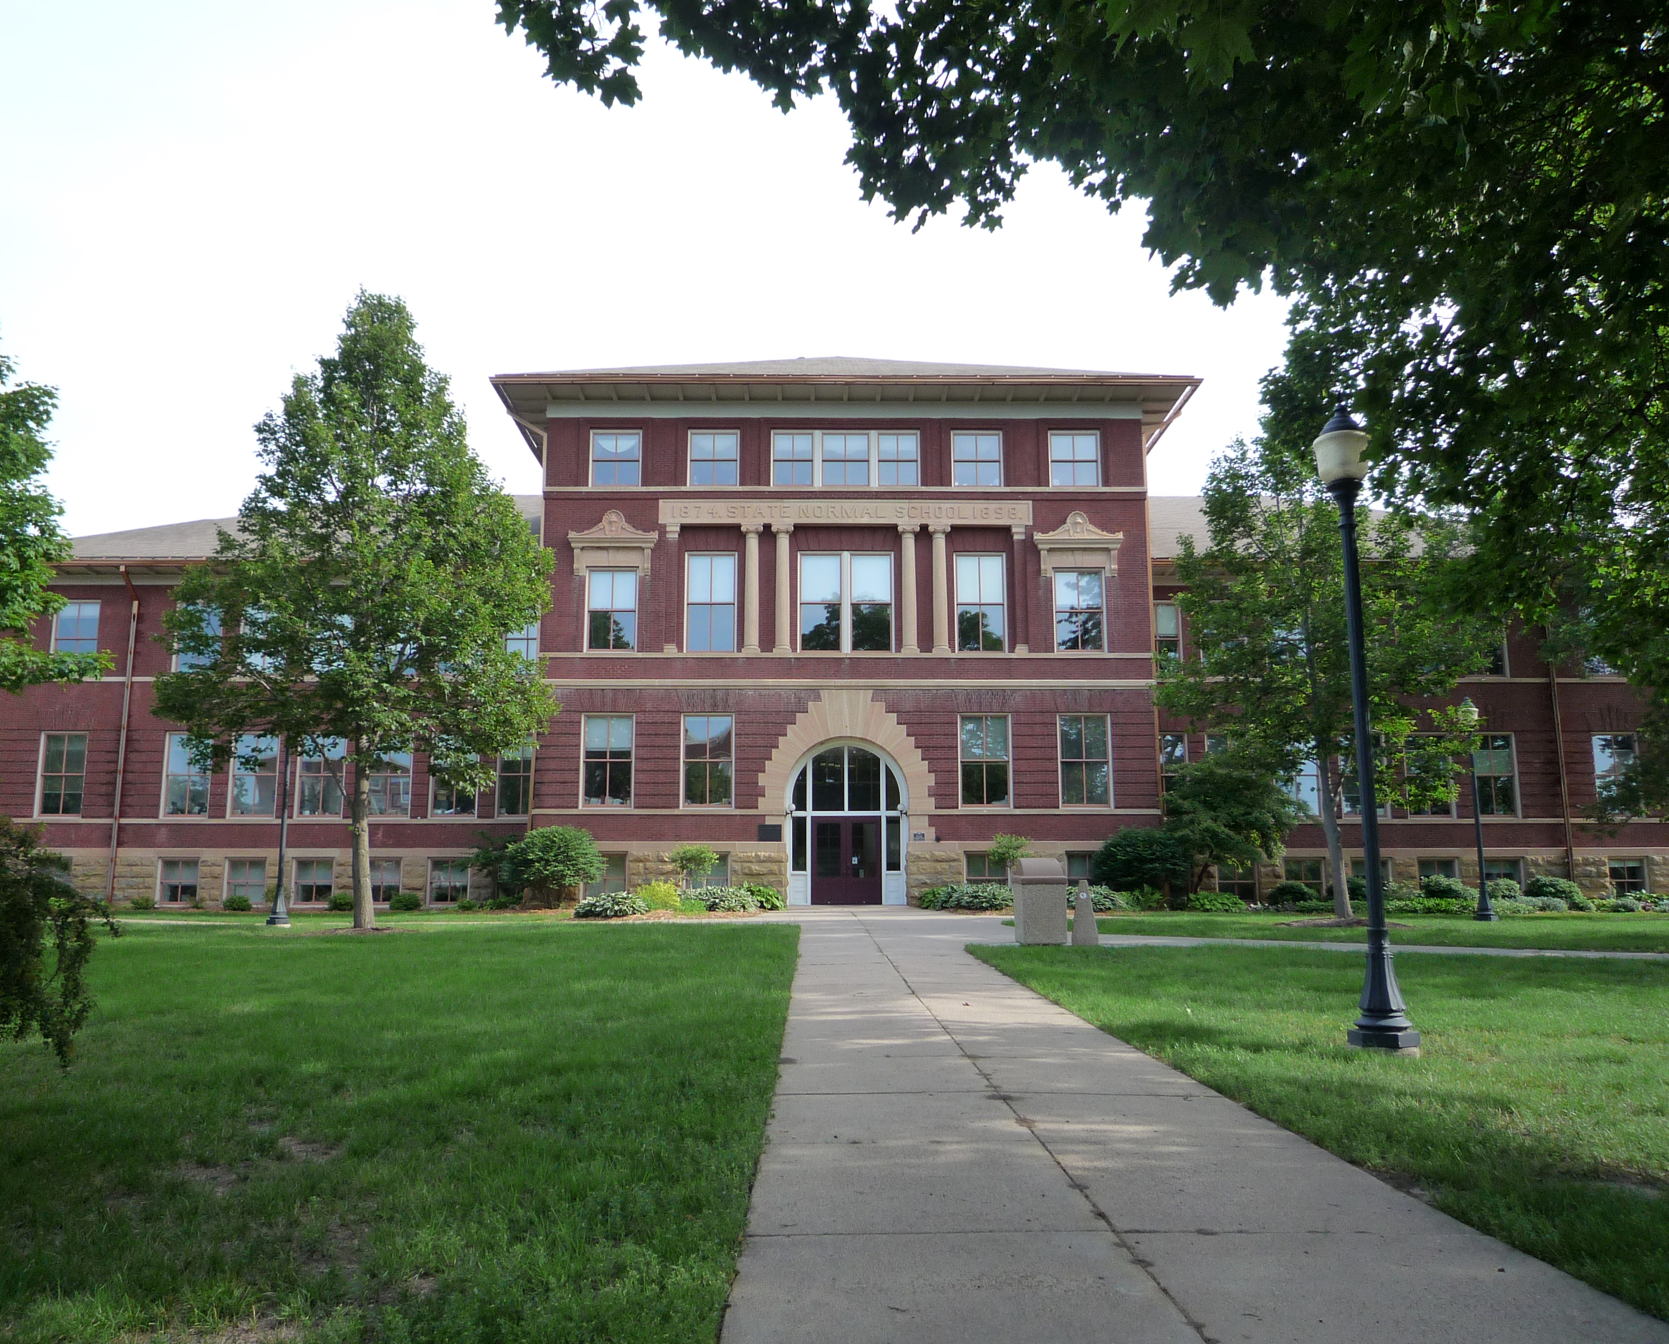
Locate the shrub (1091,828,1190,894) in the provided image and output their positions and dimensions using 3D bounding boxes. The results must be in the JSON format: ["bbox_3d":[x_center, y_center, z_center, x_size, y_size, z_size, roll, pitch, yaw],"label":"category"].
[{"bbox_3d":[7.996,5.043,33.692,2.550,1.950,2.400,0,-9,0],"label":"shrub"}]

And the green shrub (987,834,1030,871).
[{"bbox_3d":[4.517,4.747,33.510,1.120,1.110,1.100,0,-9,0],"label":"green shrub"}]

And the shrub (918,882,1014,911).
[{"bbox_3d":[3.441,5.735,33.035,2.500,0.700,1.400,0,-9,0],"label":"shrub"}]

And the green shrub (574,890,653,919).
[{"bbox_3d":[-5.099,5.331,29.689,1.750,0.600,1.350,0,-9,0],"label":"green shrub"}]

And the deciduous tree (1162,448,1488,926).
[{"bbox_3d":[10.550,-0.014,27.954,7.200,10.600,7.000,0,-9,0],"label":"deciduous tree"}]

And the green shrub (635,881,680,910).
[{"bbox_3d":[-4.291,5.434,31.401,1.080,0.700,1.000,0,-9,0],"label":"green shrub"}]

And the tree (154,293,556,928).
[{"bbox_3d":[-9.350,-1.449,25.402,7.700,12.750,7.500,0,-9,0],"label":"tree"}]

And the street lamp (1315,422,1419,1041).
[{"bbox_3d":[3.781,0.324,9.301,0.480,4.660,0.480,0,-9,0],"label":"street lamp"}]

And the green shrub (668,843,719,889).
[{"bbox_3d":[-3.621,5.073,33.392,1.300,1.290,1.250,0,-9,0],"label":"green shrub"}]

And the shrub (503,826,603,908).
[{"bbox_3d":[-7.180,5.001,33.172,2.600,2.060,2.450,0,-9,0],"label":"shrub"}]

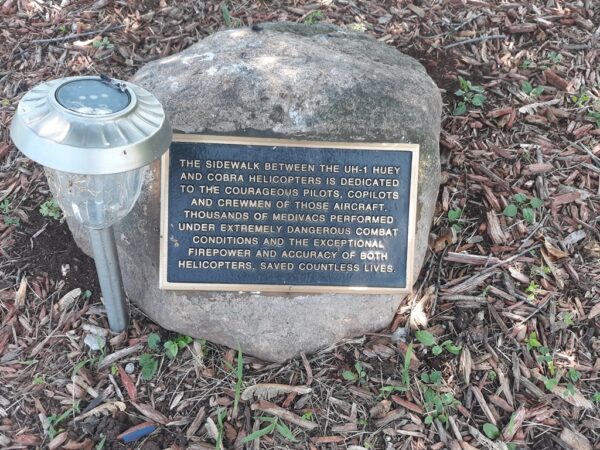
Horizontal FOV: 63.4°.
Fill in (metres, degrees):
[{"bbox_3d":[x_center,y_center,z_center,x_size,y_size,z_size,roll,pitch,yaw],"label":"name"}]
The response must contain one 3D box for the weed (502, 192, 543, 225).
[{"bbox_3d":[0.343,-0.025,0.747,0.059,0.023,0.047,6,45,0],"label":"weed"}]

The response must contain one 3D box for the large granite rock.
[{"bbox_3d":[-0.051,-0.070,0.614,0.448,0.230,0.420,2,45,-4],"label":"large granite rock"}]

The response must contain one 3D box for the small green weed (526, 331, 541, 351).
[{"bbox_3d":[0.281,0.139,0.585,0.016,0.014,0.018,6,45,0],"label":"small green weed"}]

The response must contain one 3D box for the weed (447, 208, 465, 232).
[{"bbox_3d":[0.264,-0.008,0.822,0.030,0.024,0.045,8,49,0],"label":"weed"}]

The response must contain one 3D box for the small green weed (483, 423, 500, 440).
[{"bbox_3d":[0.200,0.216,0.507,0.018,0.007,0.017,6,45,0],"label":"small green weed"}]

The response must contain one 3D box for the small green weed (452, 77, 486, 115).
[{"bbox_3d":[0.334,-0.255,0.956,0.064,0.047,0.064,6,45,0],"label":"small green weed"}]

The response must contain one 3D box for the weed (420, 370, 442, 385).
[{"bbox_3d":[0.173,0.200,0.637,0.029,0.013,0.018,8,49,0],"label":"weed"}]

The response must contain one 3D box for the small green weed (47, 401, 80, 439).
[{"bbox_3d":[-0.271,0.223,0.557,0.039,0.025,0.043,8,49,0],"label":"small green weed"}]

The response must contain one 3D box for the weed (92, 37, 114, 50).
[{"bbox_3d":[-0.418,-0.386,1.031,0.044,0.018,0.029,6,45,0],"label":"weed"}]

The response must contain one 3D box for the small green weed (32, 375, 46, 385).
[{"bbox_3d":[-0.275,0.163,0.513,0.014,0.006,0.008,6,45,0],"label":"small green weed"}]

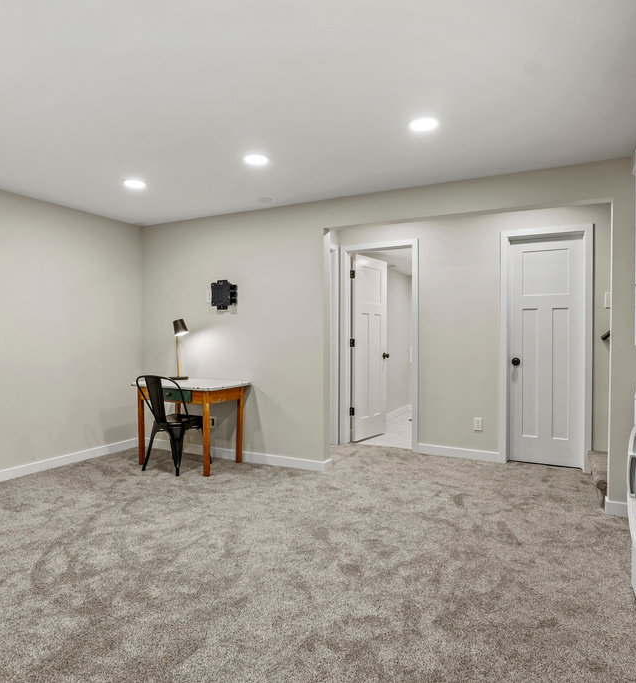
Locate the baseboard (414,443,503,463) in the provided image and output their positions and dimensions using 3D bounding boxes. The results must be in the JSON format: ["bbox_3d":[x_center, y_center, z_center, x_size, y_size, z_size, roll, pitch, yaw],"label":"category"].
[{"bbox_3d":[1.328,1.051,4.301,0.745,0.100,0.018,0,0,27],"label":"baseboard"}]

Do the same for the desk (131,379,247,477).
[{"bbox_3d":[-1.131,0.733,4.071,0.890,0.727,0.563,0,0,27],"label":"desk"}]

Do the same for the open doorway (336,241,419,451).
[{"bbox_3d":[0.645,0.047,4.700,0.844,2.103,0.130,0,0,27],"label":"open doorway"}]

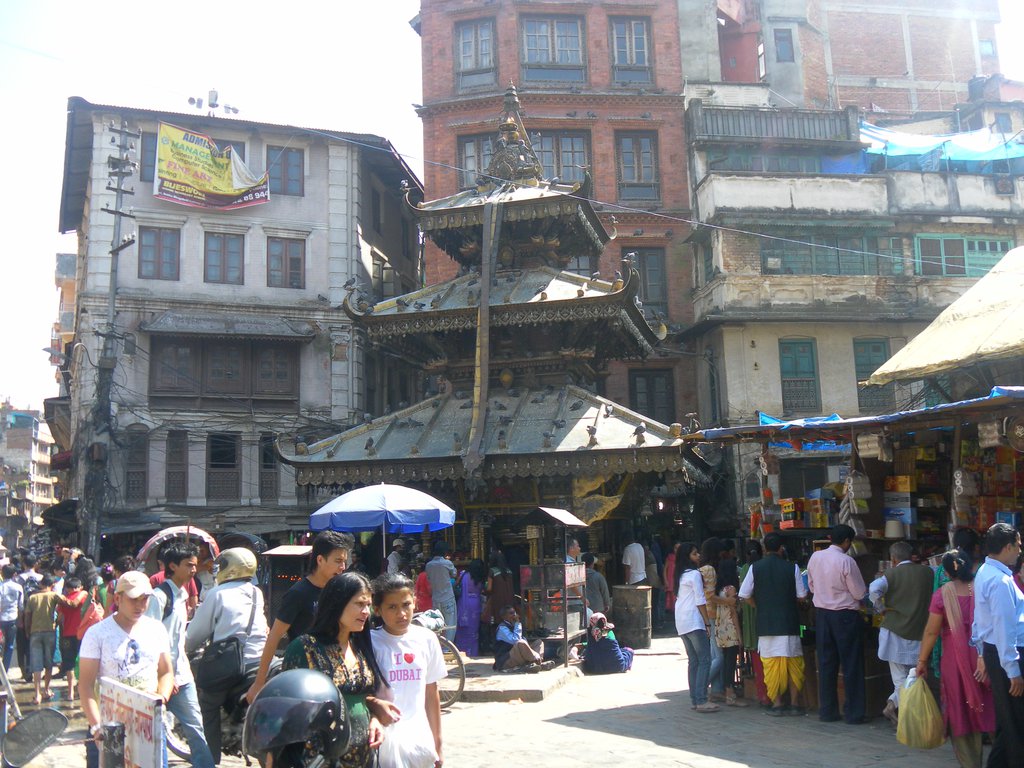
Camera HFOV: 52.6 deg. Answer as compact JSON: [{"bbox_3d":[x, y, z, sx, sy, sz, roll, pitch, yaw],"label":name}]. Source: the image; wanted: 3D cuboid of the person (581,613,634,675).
[{"bbox_3d":[1.232,3.472,14.047,0.660,0.780,0.650,-3,-10,10],"label":"person"}]

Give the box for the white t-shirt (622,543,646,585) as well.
[{"bbox_3d":[1.950,2.836,16.347,0.420,0.660,0.260,4,-12,-30],"label":"white t-shirt"}]

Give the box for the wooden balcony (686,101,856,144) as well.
[{"bbox_3d":[6.165,-5.948,24.383,3.750,0.920,1.000,0,-10,-6],"label":"wooden balcony"}]

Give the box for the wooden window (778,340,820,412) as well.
[{"bbox_3d":[6.217,-0.181,22.392,0.885,1.614,0.180,0,-10,-6],"label":"wooden window"}]

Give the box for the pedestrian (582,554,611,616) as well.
[{"bbox_3d":[1.213,3.125,14.471,0.500,1.520,0.420,2,-11,-17],"label":"pedestrian"}]

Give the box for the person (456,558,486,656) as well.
[{"bbox_3d":[-0.581,3.245,14.864,0.500,1.460,0.420,-3,-10,8],"label":"person"}]

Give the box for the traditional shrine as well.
[{"bbox_3d":[0.134,-0.511,17.948,6.100,10.010,6.100,-4,-10,12],"label":"traditional shrine"}]

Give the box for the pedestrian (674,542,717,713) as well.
[{"bbox_3d":[1.766,2.370,10.215,0.290,1.620,0.410,4,-11,-30],"label":"pedestrian"}]

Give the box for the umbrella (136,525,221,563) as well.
[{"bbox_3d":[-3.984,1.960,12.618,1.030,0.520,0.800,-1,-10,-5],"label":"umbrella"}]

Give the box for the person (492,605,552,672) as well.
[{"bbox_3d":[0.130,3.183,12.840,0.660,0.830,0.520,-5,-11,17],"label":"person"}]

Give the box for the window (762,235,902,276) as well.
[{"bbox_3d":[7.025,-2.810,22.754,3.203,0.958,0.180,0,-10,-6],"label":"window"}]

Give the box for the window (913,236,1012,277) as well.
[{"bbox_3d":[10.047,-2.853,23.096,2.310,0.972,0.180,0,-10,-6],"label":"window"}]

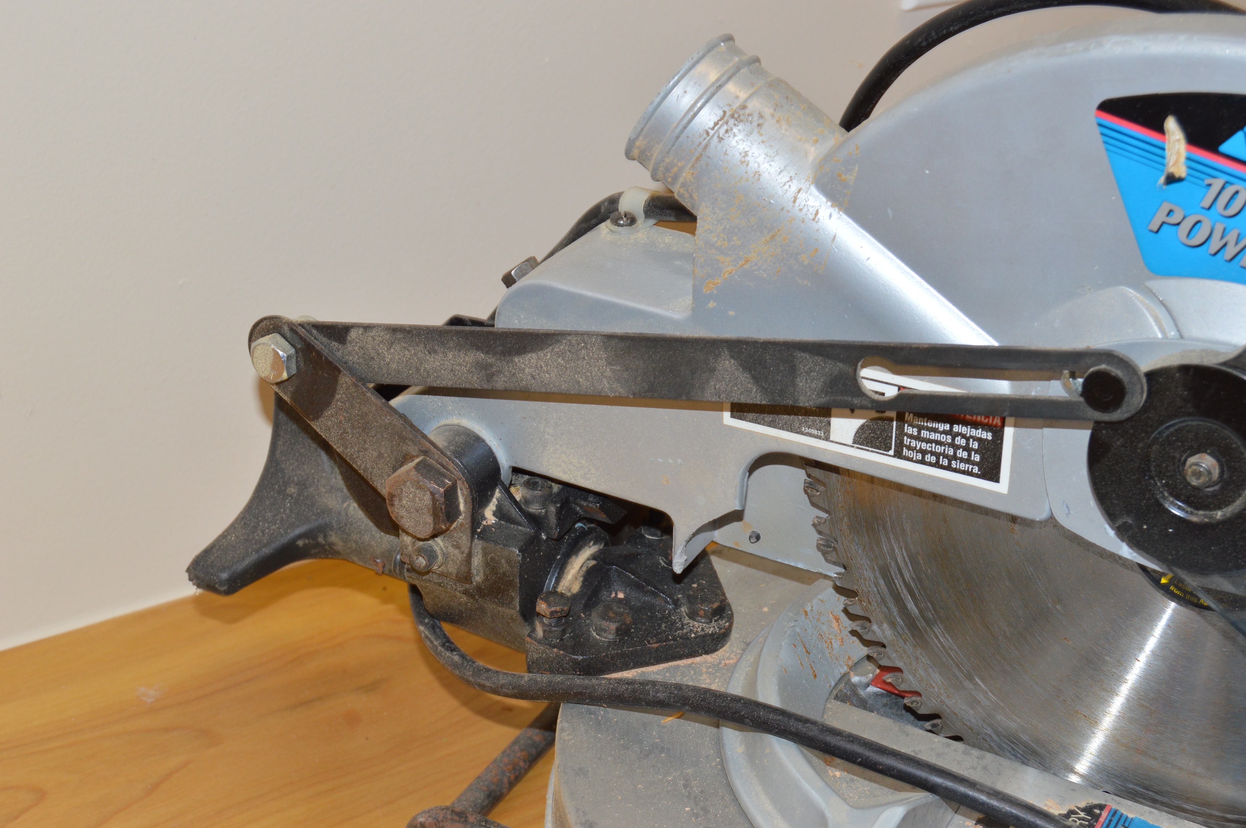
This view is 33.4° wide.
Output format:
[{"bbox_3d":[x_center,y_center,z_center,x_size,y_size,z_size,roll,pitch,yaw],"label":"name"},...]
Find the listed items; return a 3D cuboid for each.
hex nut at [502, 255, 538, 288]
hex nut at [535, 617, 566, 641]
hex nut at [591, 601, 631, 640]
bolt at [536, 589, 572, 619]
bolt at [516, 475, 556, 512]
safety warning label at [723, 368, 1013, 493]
[{"bbox_3d":[-0.032,-0.045,0.657,0.013,0.004,0.011,-36,3,0],"label":"hex nut"},{"bbox_3d":[-0.023,0.069,0.680,0.011,0.004,0.010,2,29,-2],"label":"hex nut"},{"bbox_3d":[-0.004,0.068,0.679,0.013,0.006,0.014,-3,29,-9],"label":"hex nut"},{"bbox_3d":[-0.023,0.062,0.673,0.011,0.004,0.011,7,29,9],"label":"bolt"},{"bbox_3d":[-0.028,0.026,0.682,0.010,0.006,0.010,0,29,-2],"label":"bolt"},{"bbox_3d":[0.069,0.000,0.594,0.089,0.029,0.001,14,31,27],"label":"safety warning label"}]

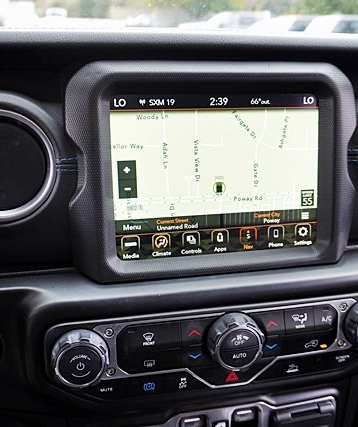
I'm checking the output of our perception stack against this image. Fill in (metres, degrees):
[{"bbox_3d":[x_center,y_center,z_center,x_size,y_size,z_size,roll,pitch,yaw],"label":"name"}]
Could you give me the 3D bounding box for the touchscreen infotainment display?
[{"bbox_3d":[0.032,-0.032,0.397,0.174,0.131,0.020,-3,9,-11],"label":"touchscreen infotainment display"}]

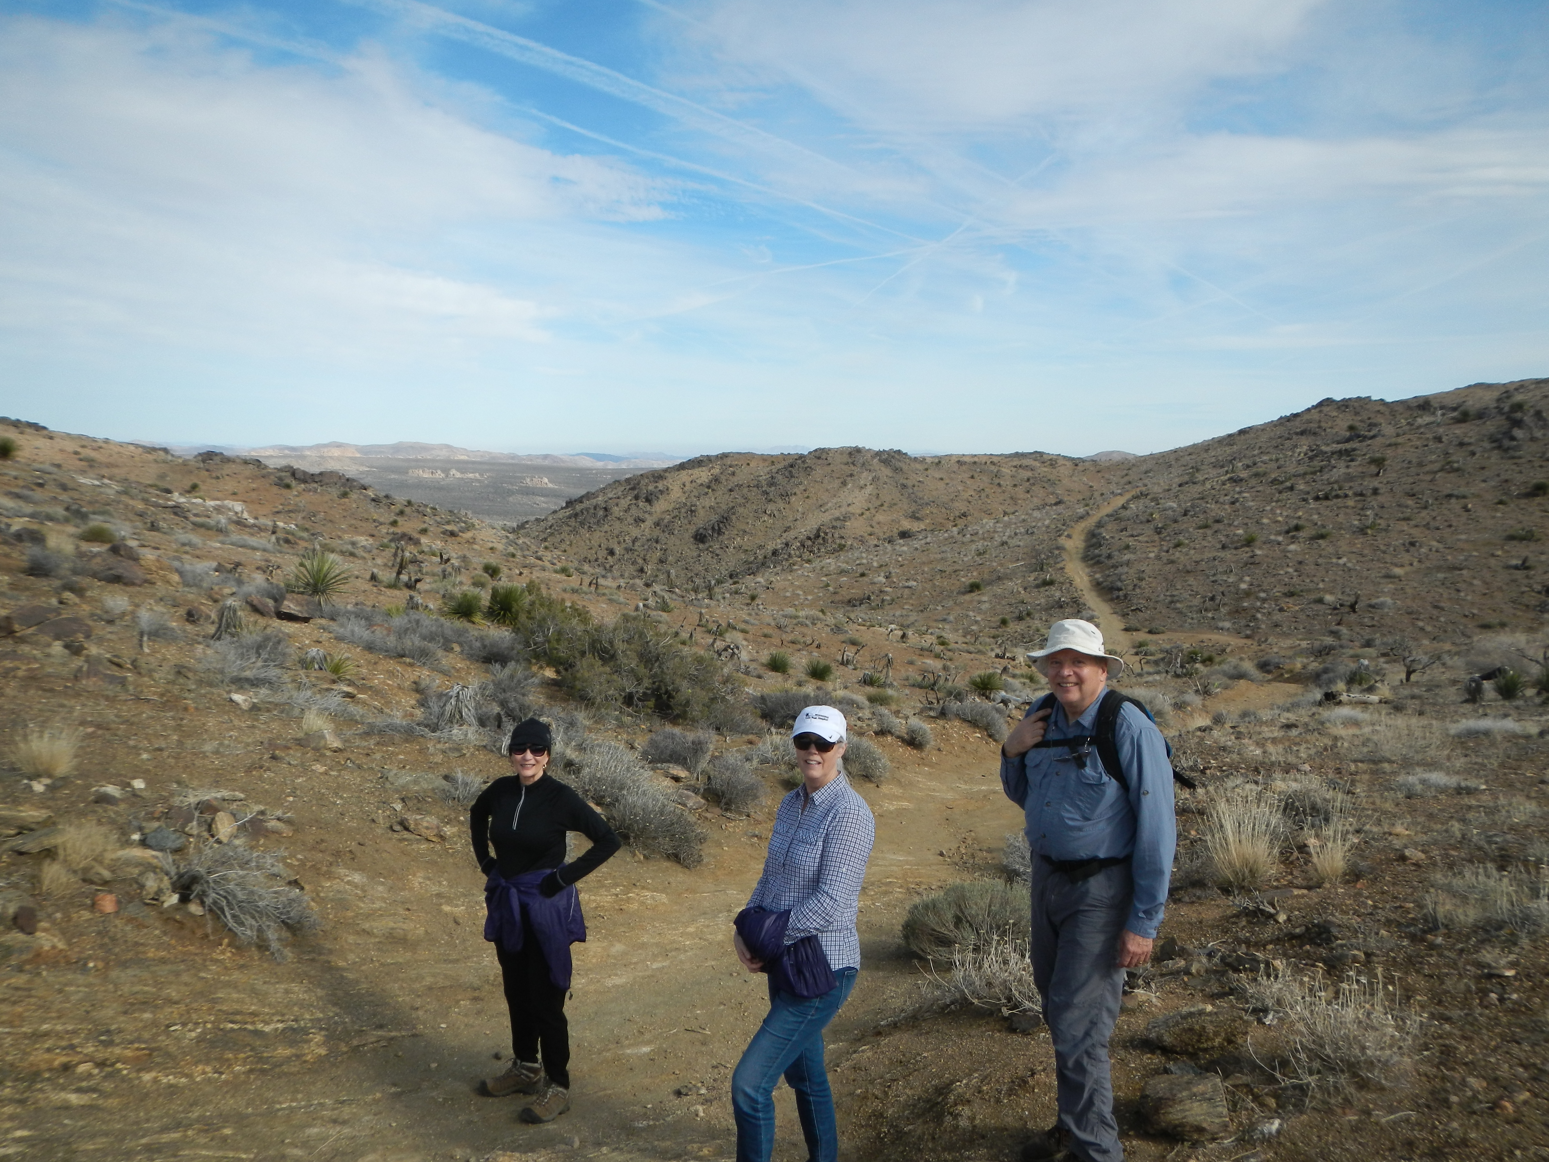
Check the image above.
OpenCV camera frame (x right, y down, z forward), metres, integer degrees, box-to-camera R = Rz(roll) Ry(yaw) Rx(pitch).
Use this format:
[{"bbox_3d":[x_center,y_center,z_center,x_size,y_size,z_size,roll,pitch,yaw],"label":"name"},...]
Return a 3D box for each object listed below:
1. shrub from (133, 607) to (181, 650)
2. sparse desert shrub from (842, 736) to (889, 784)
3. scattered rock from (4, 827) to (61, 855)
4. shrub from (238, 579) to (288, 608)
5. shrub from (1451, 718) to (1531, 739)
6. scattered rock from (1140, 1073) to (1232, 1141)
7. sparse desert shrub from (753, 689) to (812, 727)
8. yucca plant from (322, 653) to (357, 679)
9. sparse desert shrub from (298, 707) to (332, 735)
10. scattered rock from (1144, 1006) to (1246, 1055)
[{"bbox_3d":[-6.403,0.502,13.000,0.480,0.430,0.440,-3,7,-26],"label":"shrub"},{"bbox_3d":[0.845,1.701,11.900,0.480,0.430,0.460,0,6,4],"label":"sparse desert shrub"},{"bbox_3d":[-4.677,1.640,7.900,0.370,0.160,0.270,-4,7,-31],"label":"scattered rock"},{"bbox_3d":[-6.544,0.162,16.000,0.649,0.331,0.552,-2,6,-22],"label":"shrub"},{"bbox_3d":[8.169,1.685,14.300,0.912,0.180,0.638,3,7,30],"label":"shrub"},{"bbox_3d":[1.410,1.798,4.300,0.310,0.160,0.250,2,6,18],"label":"scattered rock"},{"bbox_3d":[0.093,1.488,14.800,0.780,0.420,0.650,0,6,0],"label":"sparse desert shrub"},{"bbox_3d":[-4.387,0.852,12.600,0.365,0.217,0.347,-2,6,-19],"label":"yucca plant"},{"bbox_3d":[-4.136,1.266,11.300,0.300,0.260,0.280,-2,6,-20],"label":"sparse desert shrub"},{"bbox_3d":[1.832,1.953,5.450,0.440,0.180,0.320,2,6,19],"label":"scattered rock"}]

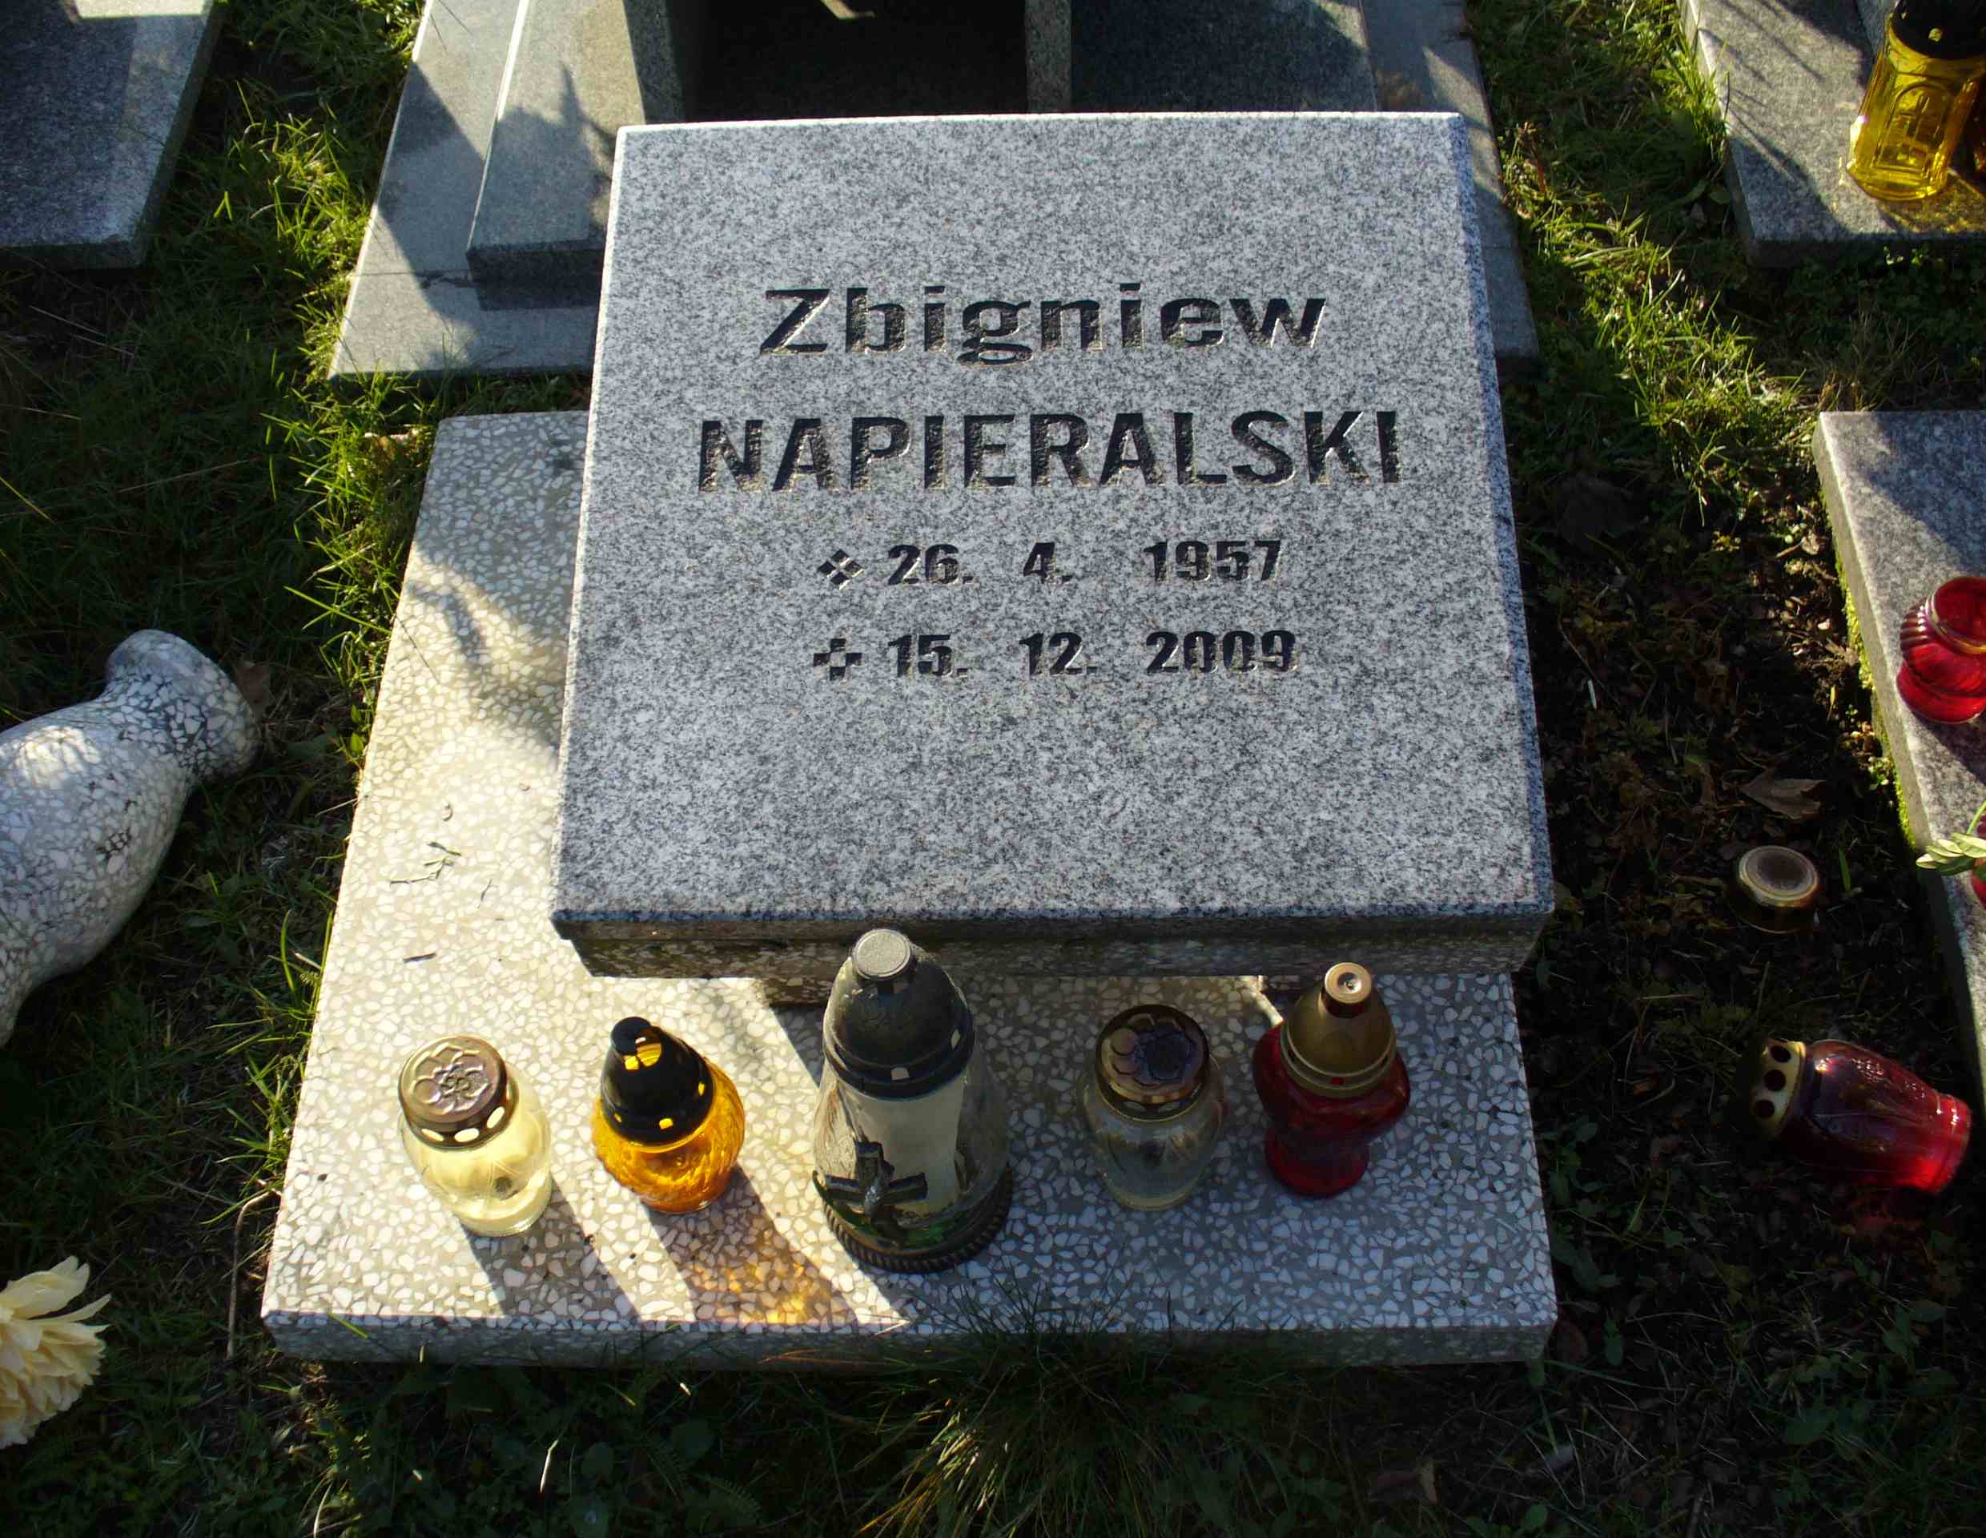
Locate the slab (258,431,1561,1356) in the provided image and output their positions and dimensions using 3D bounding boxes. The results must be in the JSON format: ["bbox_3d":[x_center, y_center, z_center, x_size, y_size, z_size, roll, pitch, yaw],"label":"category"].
[{"bbox_3d":[-0.048,0.040,1.468,0.740,0.067,0.700,-1,56,1],"label":"slab"}]

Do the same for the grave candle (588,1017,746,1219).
[{"bbox_3d":[-0.186,0.189,1.222,0.087,0.183,0.087,-1,56,1],"label":"grave candle"}]

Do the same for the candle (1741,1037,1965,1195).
[{"bbox_3d":[0.526,0.208,1.335,0.123,0.084,0.084,19,59,12],"label":"candle"}]

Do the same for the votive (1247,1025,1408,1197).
[{"bbox_3d":[0.188,0.185,1.240,0.089,0.138,0.078,15,58,11],"label":"votive"}]

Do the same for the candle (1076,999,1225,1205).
[{"bbox_3d":[0.090,0.190,1.239,0.079,0.138,0.079,-1,56,1],"label":"candle"}]

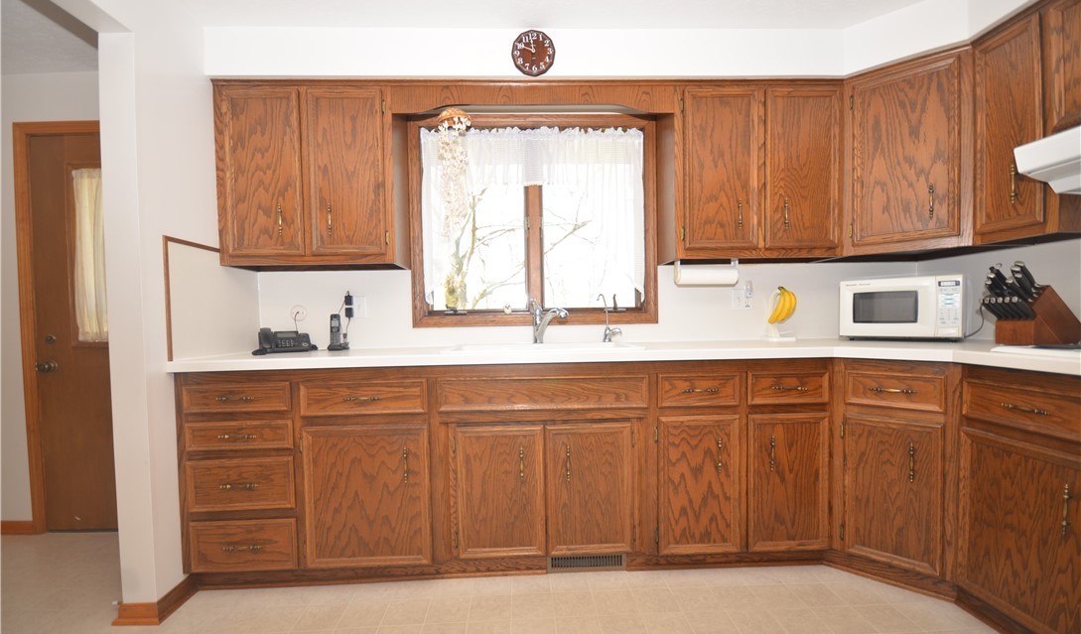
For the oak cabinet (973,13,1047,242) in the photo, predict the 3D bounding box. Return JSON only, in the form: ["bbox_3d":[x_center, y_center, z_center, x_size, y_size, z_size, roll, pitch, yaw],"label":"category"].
[{"bbox_3d":[1.888,-0.684,1.672,0.320,0.800,0.275,-1,1,-2],"label":"oak cabinet"}]

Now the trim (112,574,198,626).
[{"bbox_3d":[-1.437,1.049,1.686,0.167,0.080,0.203,-1,1,-2],"label":"trim"}]

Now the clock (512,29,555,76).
[{"bbox_3d":[-0.029,-1.163,1.973,0.196,0.206,0.035,-1,1,-2],"label":"clock"}]

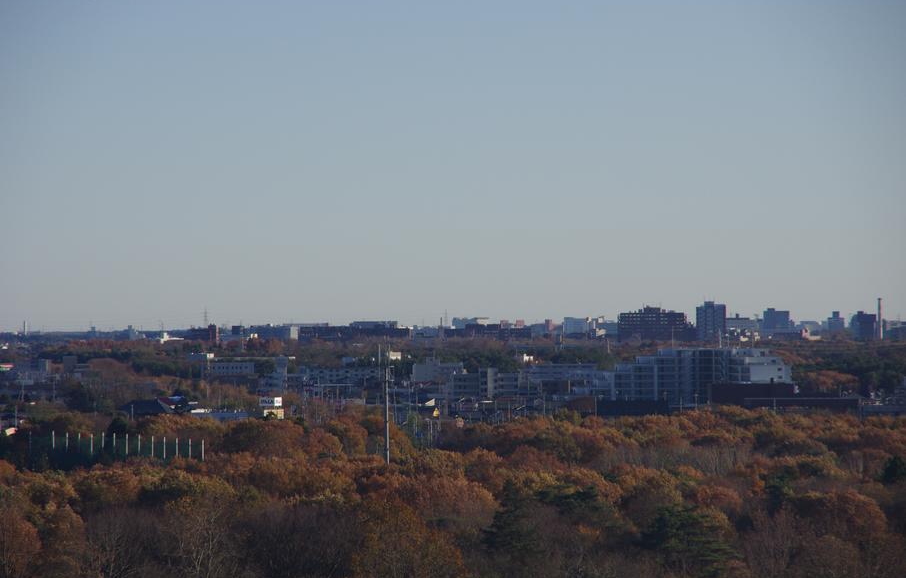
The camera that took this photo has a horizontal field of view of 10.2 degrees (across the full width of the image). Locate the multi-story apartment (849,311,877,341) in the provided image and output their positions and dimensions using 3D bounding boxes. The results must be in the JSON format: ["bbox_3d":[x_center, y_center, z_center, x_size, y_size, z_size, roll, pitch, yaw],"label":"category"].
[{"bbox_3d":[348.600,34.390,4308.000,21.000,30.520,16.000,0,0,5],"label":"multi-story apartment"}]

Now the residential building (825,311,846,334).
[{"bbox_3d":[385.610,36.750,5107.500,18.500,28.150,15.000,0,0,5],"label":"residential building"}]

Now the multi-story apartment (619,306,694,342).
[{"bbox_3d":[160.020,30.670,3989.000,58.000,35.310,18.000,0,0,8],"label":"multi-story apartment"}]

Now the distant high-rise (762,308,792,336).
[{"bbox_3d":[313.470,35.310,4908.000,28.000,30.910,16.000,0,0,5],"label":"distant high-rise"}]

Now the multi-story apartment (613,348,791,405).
[{"bbox_3d":[93.200,33.190,1902.500,60.000,21.610,25.000,0,0,15],"label":"multi-story apartment"}]

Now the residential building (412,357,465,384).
[{"bbox_3d":[-6.020,35.290,2106.000,18.000,13.660,12.000,0,0,-20],"label":"residential building"}]

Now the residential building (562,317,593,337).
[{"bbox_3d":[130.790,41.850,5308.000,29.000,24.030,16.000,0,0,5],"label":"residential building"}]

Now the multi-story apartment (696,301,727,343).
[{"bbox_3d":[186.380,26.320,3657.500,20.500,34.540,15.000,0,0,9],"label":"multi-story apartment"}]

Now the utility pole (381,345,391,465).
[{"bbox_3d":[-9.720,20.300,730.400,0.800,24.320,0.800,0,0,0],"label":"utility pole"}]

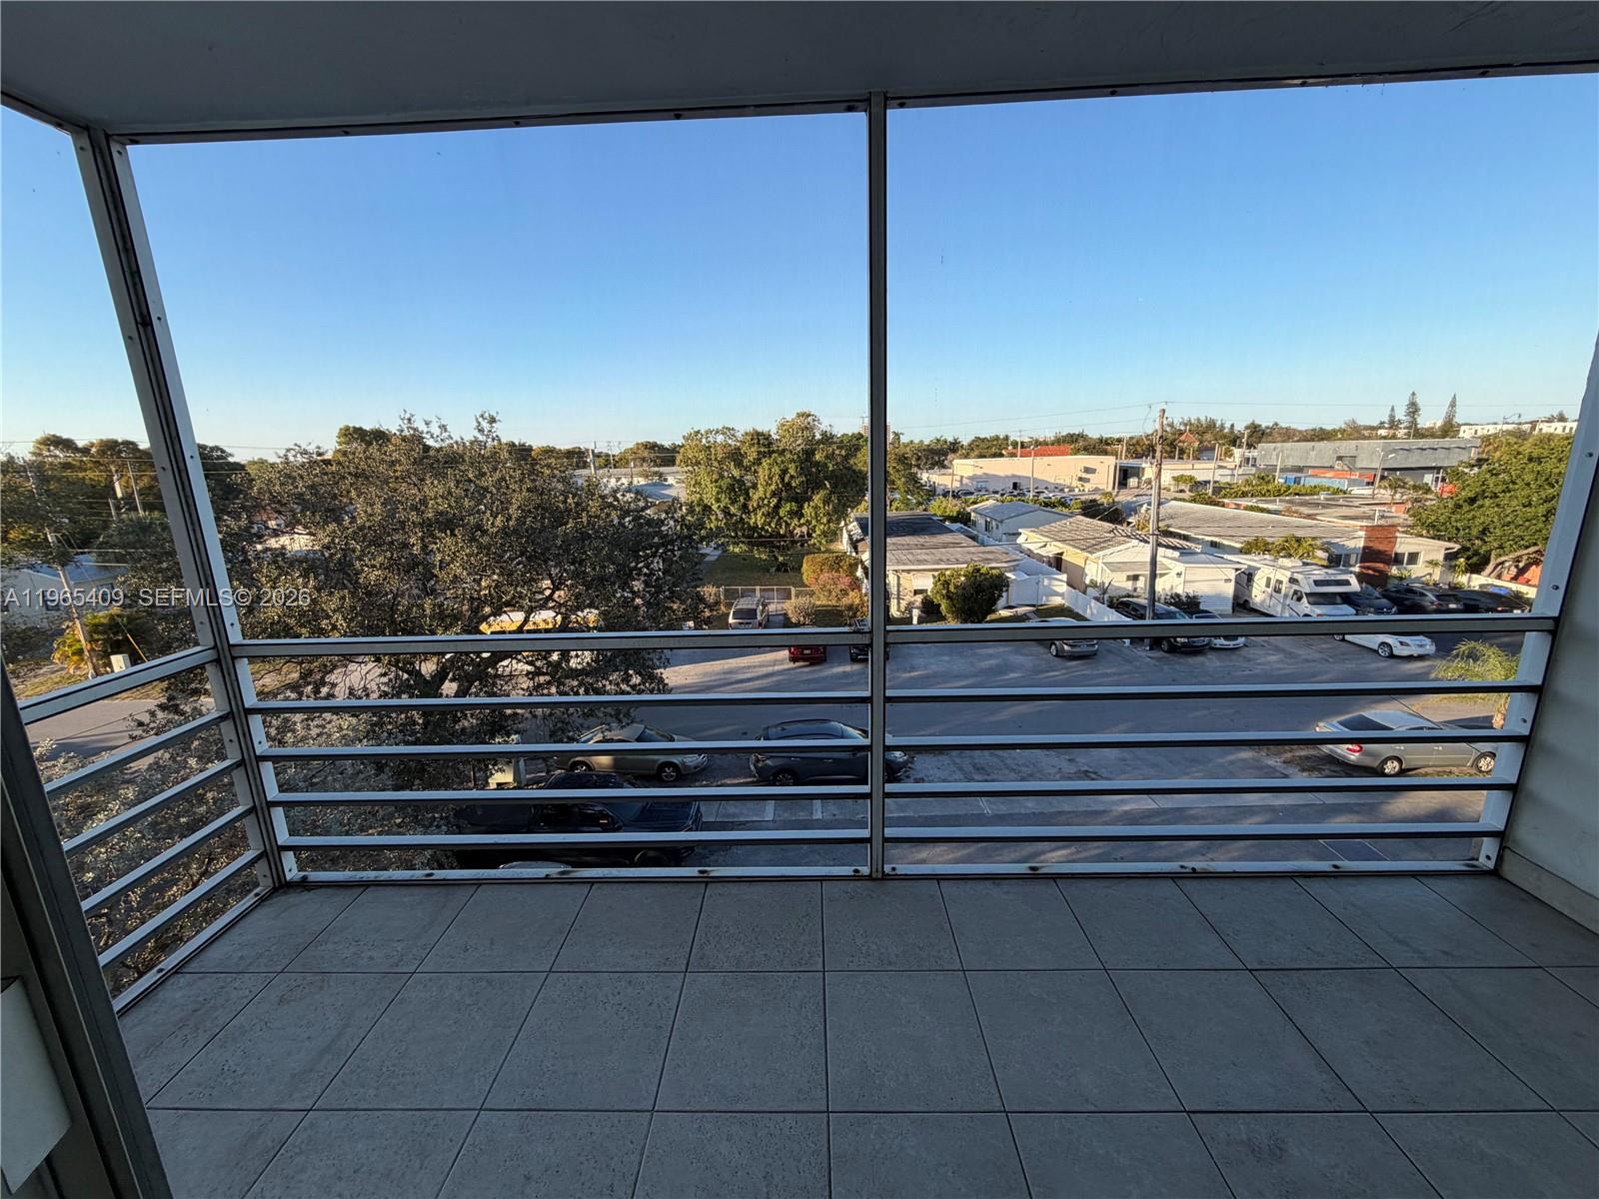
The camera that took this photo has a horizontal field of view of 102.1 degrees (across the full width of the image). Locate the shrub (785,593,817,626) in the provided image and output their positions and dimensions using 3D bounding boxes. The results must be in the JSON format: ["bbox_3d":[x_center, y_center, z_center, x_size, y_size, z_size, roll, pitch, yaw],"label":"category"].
[{"bbox_3d":[0.121,0.582,37.790,1.900,1.600,1.800,-1,14,1],"label":"shrub"}]

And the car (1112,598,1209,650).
[{"bbox_3d":[16.886,1.031,30.636,1.850,1.600,4.700,-2,13,-3],"label":"car"}]

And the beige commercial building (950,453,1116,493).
[{"bbox_3d":[45.345,-25.499,131.166,30.500,6.200,15.000,0,13,8],"label":"beige commercial building"}]

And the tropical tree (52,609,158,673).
[{"bbox_3d":[-32.464,2.018,30.378,2.700,2.500,2.200,-2,13,0],"label":"tropical tree"}]

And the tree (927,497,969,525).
[{"bbox_3d":[17.196,-9.640,74.000,4.700,3.700,4.300,-1,13,1],"label":"tree"}]

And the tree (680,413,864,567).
[{"bbox_3d":[-1.495,-9.294,55.892,15.200,12.300,13.000,-1,13,1],"label":"tree"}]

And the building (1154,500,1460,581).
[{"bbox_3d":[33.878,-4.817,49.100,10.800,3.700,21.600,-2,13,-1],"label":"building"}]

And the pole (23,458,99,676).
[{"bbox_3d":[-31.893,-1.174,28.023,0.330,9.750,0.330,-2,13,0],"label":"pole"}]

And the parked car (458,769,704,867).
[{"bbox_3d":[-4.956,5.182,14.979,5.300,1.800,1.950,-2,13,0],"label":"parked car"}]

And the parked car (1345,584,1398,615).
[{"bbox_3d":[30.986,0.164,35.702,1.800,1.500,4.500,0,13,8],"label":"parked car"}]

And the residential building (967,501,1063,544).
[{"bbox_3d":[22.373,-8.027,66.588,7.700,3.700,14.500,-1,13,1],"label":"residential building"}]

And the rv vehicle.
[{"bbox_3d":[24.495,-0.525,33.096,2.350,3.100,6.900,-2,13,-3],"label":"rv vehicle"}]

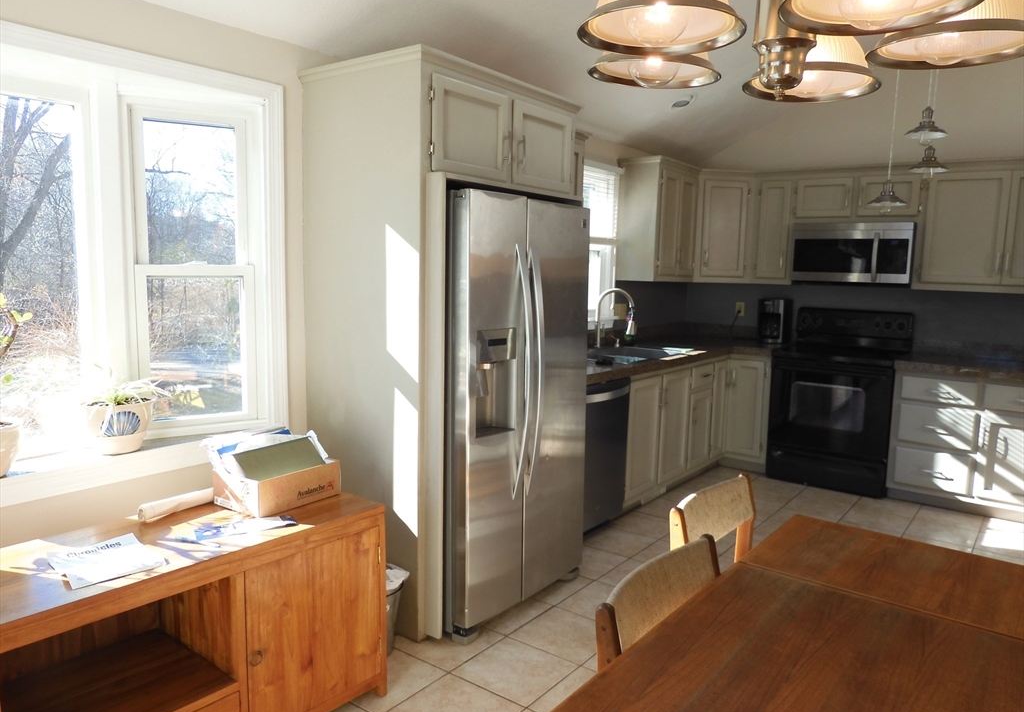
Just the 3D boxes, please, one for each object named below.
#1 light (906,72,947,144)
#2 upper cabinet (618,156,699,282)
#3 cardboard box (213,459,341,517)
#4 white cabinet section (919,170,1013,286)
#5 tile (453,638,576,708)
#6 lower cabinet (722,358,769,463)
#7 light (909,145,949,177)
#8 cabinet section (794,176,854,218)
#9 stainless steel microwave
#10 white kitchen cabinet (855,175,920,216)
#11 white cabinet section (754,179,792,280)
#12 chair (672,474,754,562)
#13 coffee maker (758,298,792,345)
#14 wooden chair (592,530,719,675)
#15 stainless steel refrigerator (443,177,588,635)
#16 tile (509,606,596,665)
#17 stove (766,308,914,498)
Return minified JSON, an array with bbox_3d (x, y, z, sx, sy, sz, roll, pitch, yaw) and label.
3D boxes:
[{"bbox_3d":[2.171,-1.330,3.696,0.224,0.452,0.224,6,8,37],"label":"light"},{"bbox_3d":[1.045,-0.944,5.088,0.345,0.825,0.665,6,8,37],"label":"upper cabinet"},{"bbox_3d":[-0.787,0.425,2.403,0.235,0.118,0.313,5,7,34],"label":"cardboard box"},{"bbox_3d":[3.011,-0.826,4.704,0.465,0.740,0.324,6,8,37],"label":"white cabinet section"},{"bbox_3d":[0.017,1.145,2.584,0.341,0.010,0.336,6,8,37],"label":"tile"},{"bbox_3d":[1.909,0.382,5.472,0.336,0.785,0.606,6,8,37],"label":"lower cabinet"},{"bbox_3d":[2.278,-1.062,3.890,0.224,0.176,0.224,6,8,37],"label":"light"},{"bbox_3d":[2.298,-1.129,5.130,0.382,0.285,0.320,6,8,37],"label":"cabinet section"},{"bbox_3d":[2.456,-0.709,5.068,0.764,0.429,0.423,6,8,37],"label":"stainless steel microwave"},{"bbox_3d":[2.621,-1.086,4.890,0.375,0.295,0.330,6,8,37],"label":"white kitchen cabinet"},{"bbox_3d":[2.023,-0.941,5.362,0.239,0.740,0.320,6,8,37],"label":"white cabinet section"},{"bbox_3d":[0.736,0.788,1.920,0.510,0.790,0.490,6,8,37],"label":"chair"},{"bbox_3d":[2.019,-0.267,5.442,0.185,0.335,0.240,6,8,37],"label":"coffee maker"},{"bbox_3d":[0.482,0.841,1.387,0.510,0.790,0.490,6,8,37],"label":"wooden chair"},{"bbox_3d":[-0.228,0.193,3.195,0.864,1.741,0.825,6,8,37],"label":"stainless steel refrigerator"},{"bbox_3d":[0.212,1.090,2.778,0.327,0.010,0.327,6,8,37],"label":"tile"},{"bbox_3d":[2.316,0.285,5.023,0.768,1.187,0.670,6,8,37],"label":"stove"}]

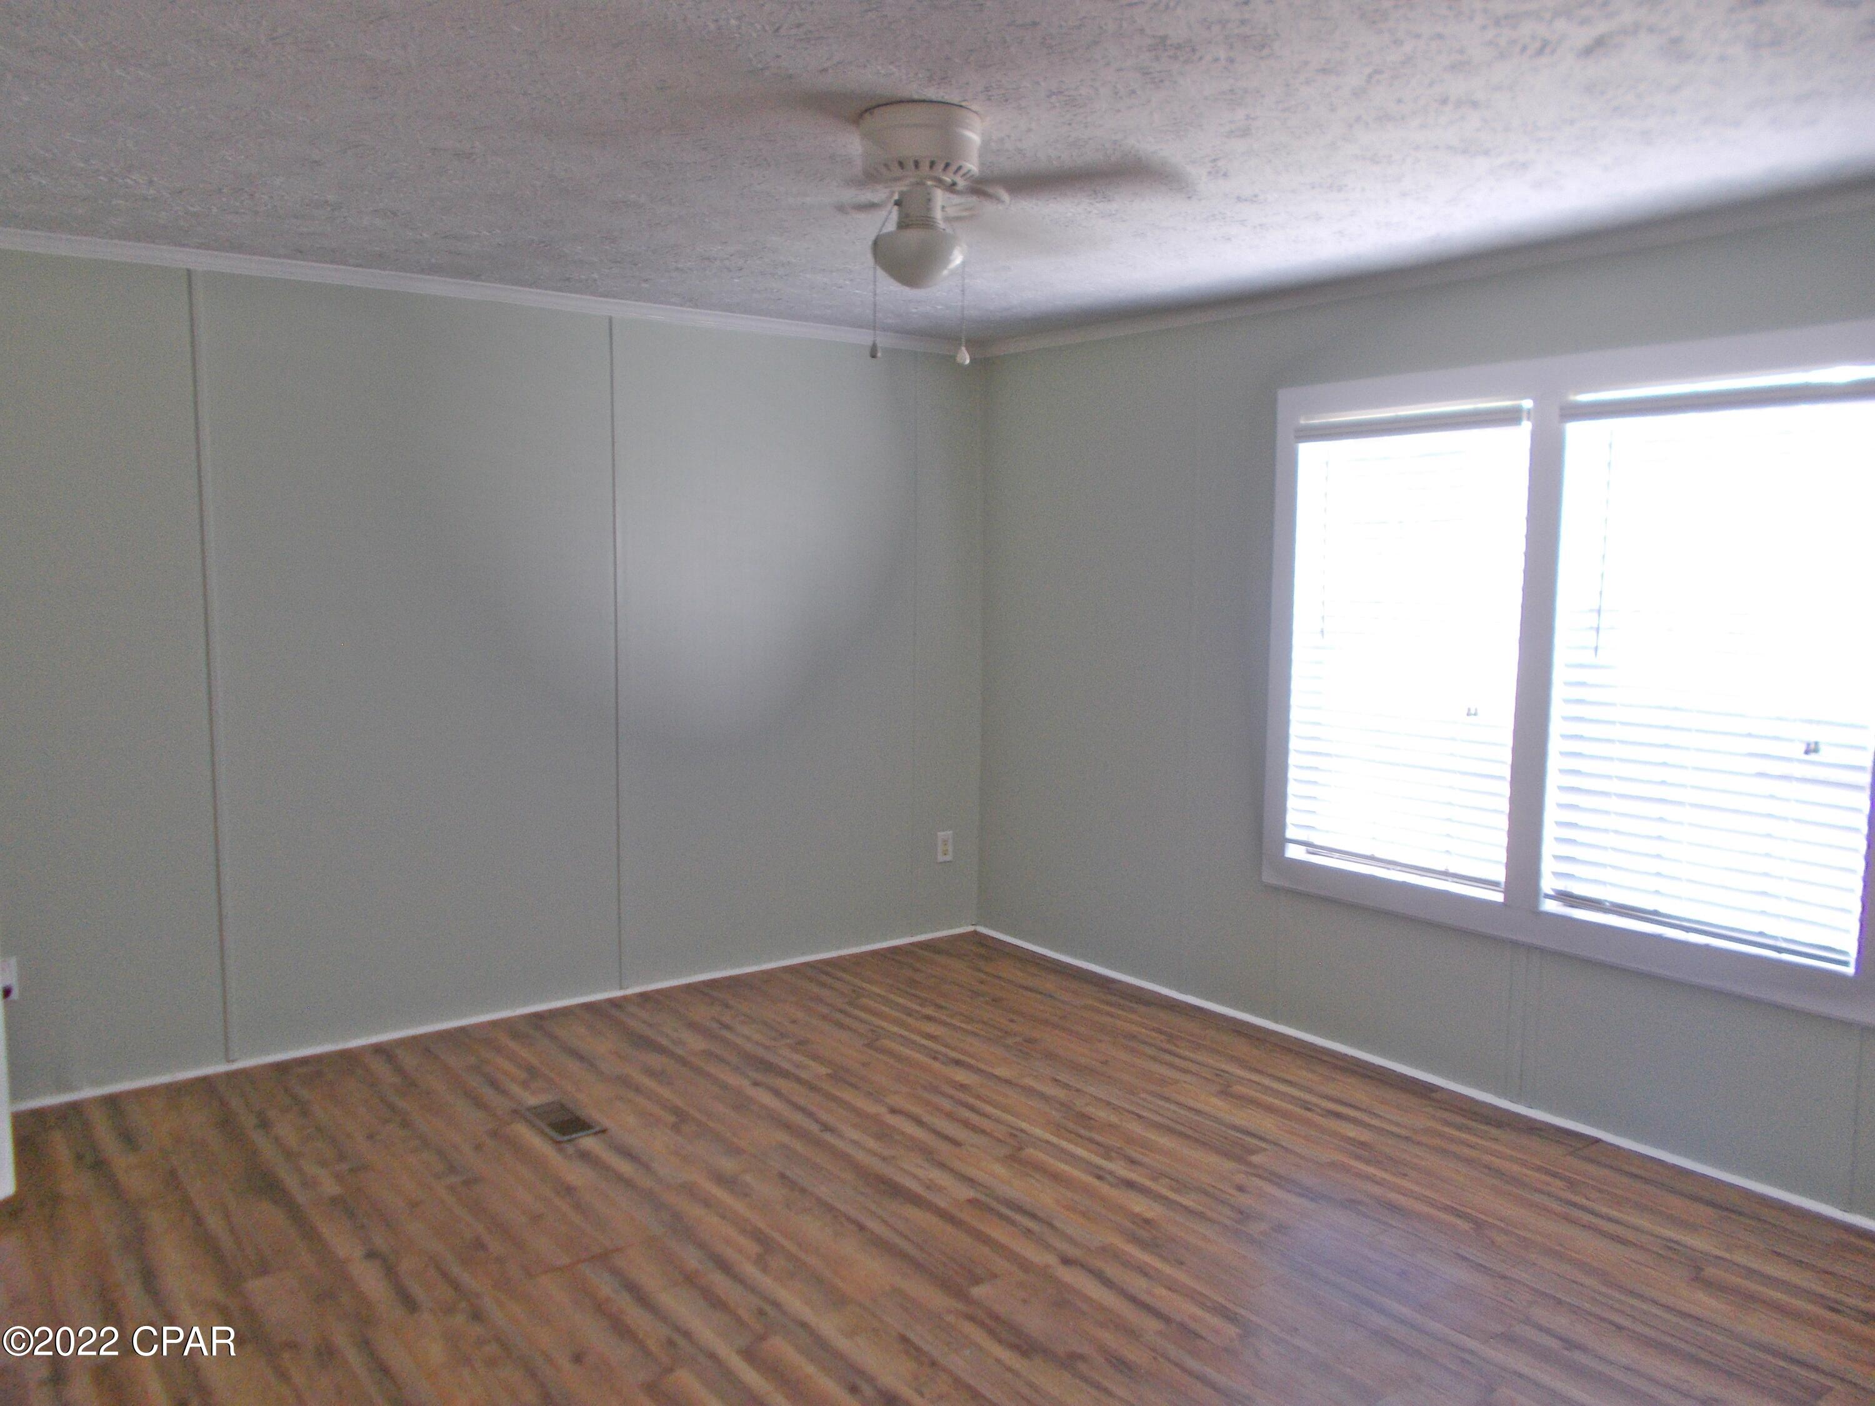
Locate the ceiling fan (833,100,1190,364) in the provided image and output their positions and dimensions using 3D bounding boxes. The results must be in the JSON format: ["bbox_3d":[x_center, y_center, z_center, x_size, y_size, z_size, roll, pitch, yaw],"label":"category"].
[{"bbox_3d":[-0.025,-0.881,2.670,1.040,0.450,1.030,1,6,10],"label":"ceiling fan"}]

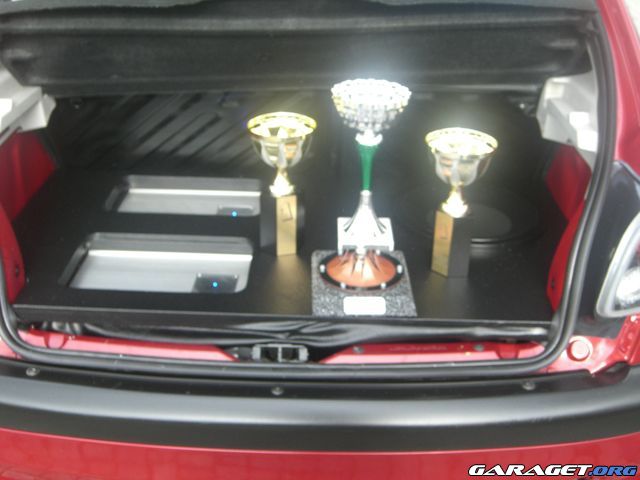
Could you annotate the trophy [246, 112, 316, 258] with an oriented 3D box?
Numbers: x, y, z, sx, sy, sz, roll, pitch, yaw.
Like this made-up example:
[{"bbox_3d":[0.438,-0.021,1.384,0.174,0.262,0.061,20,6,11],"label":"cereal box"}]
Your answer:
[{"bbox_3d":[-0.075,-0.104,1.409,0.132,0.267,0.132,-6,29,-13],"label":"trophy"}]

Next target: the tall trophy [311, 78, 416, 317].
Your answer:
[{"bbox_3d":[0.079,-0.071,1.231,0.178,0.385,0.170,0,28,-1],"label":"tall trophy"}]

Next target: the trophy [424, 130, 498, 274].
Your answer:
[{"bbox_3d":[0.257,-0.061,1.339,0.132,0.268,0.132,22,35,34],"label":"trophy"}]

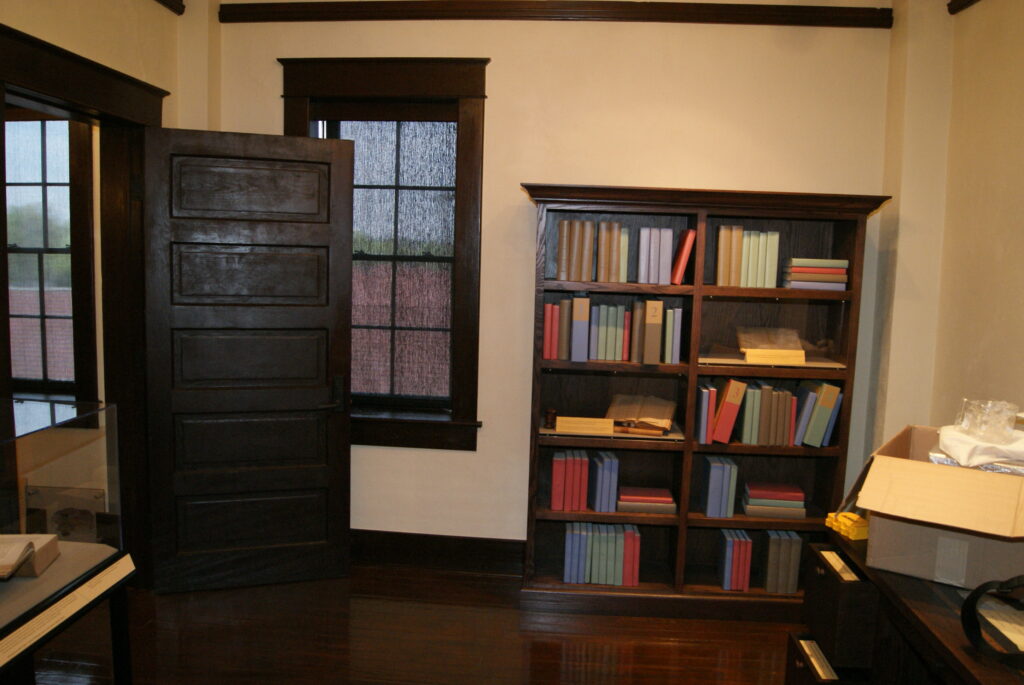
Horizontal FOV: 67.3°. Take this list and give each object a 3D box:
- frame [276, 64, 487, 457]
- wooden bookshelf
[{"bbox_3d":[-0.637,-0.416,3.768,1.014,1.879,0.142,2,6,3],"label":"frame"},{"bbox_3d":[0.780,0.289,3.486,1.521,1.889,0.394,2,6,3],"label":"wooden bookshelf"}]

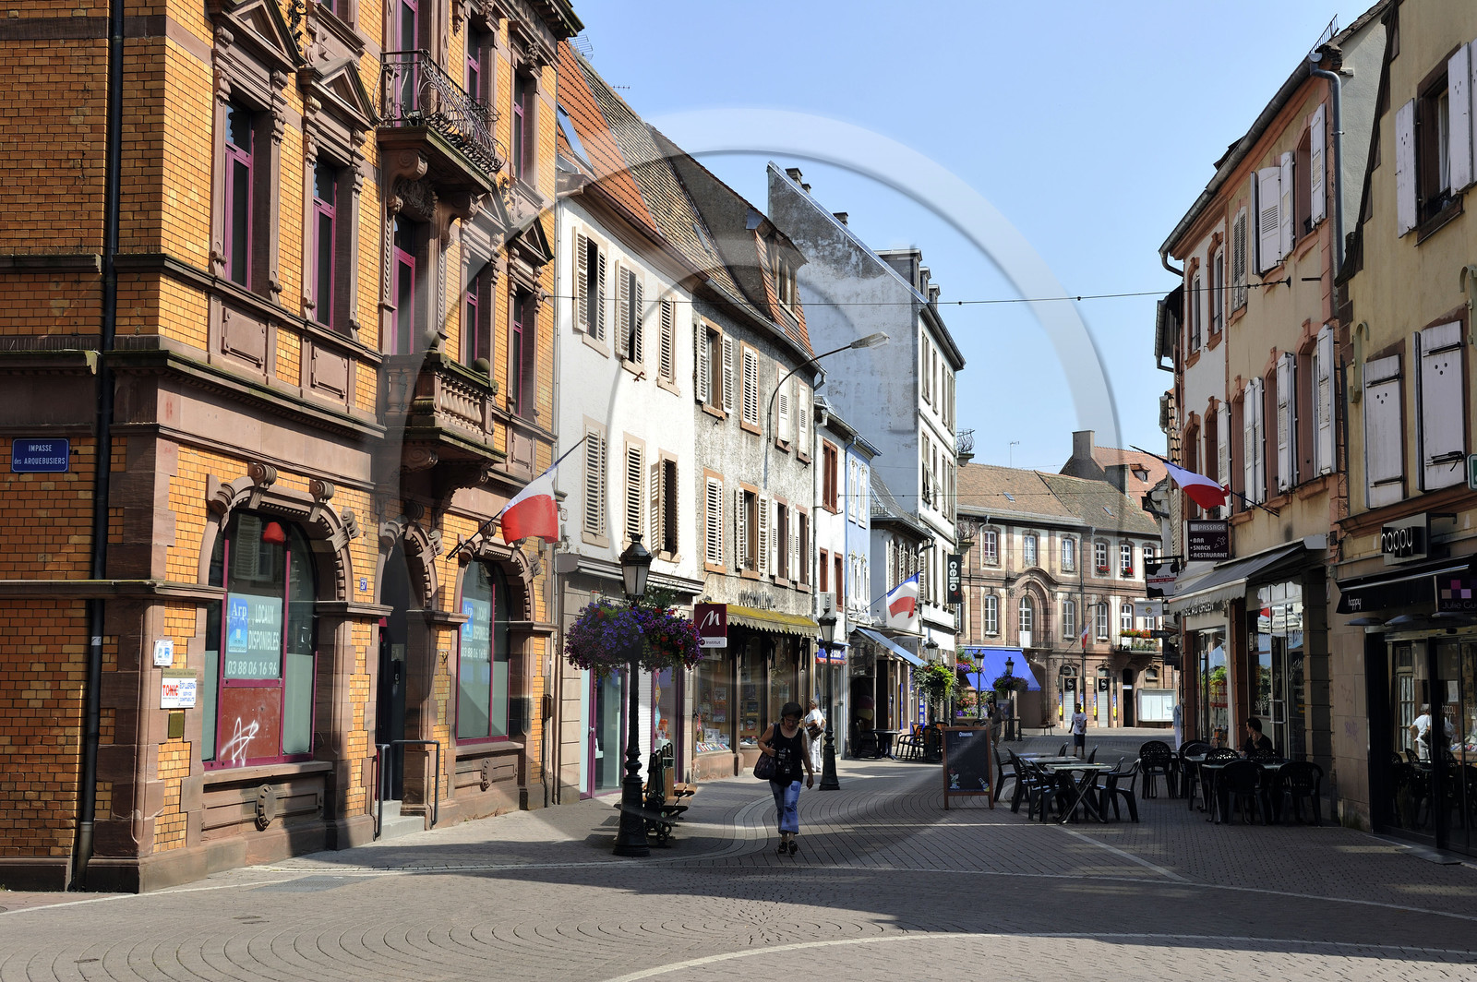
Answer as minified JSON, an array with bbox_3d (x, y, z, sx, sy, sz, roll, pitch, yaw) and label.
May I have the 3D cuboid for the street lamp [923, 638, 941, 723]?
[{"bbox_3d":[5.265,5.631,53.361,0.400,3.380,0.400,0,-5,0],"label":"street lamp"}]

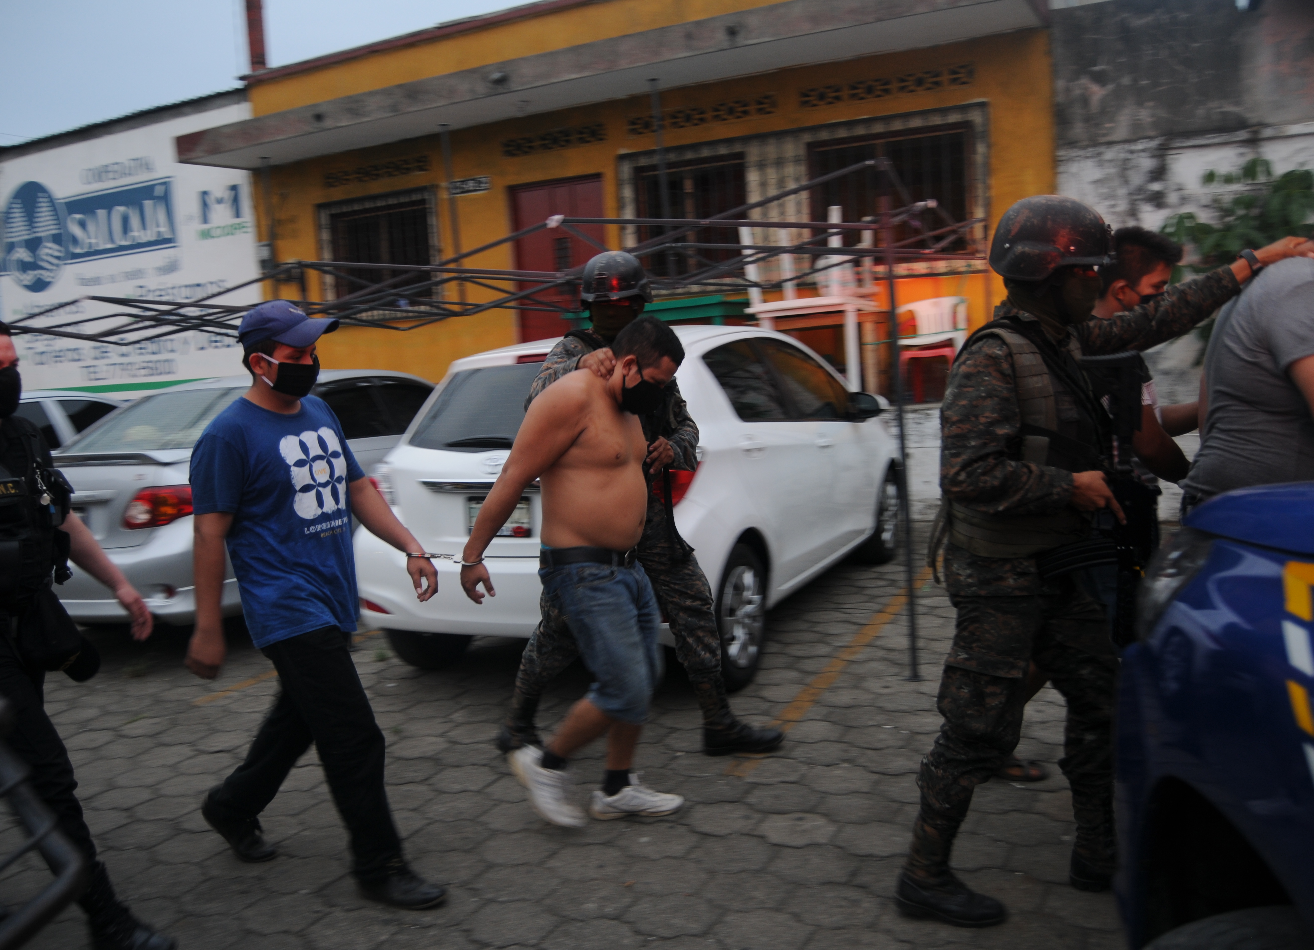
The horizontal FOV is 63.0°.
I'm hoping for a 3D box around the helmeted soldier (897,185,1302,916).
[{"bbox_3d":[1.146,0.149,2.680,1.200,1.710,0.620,-5,6,-9],"label":"helmeted soldier"}]

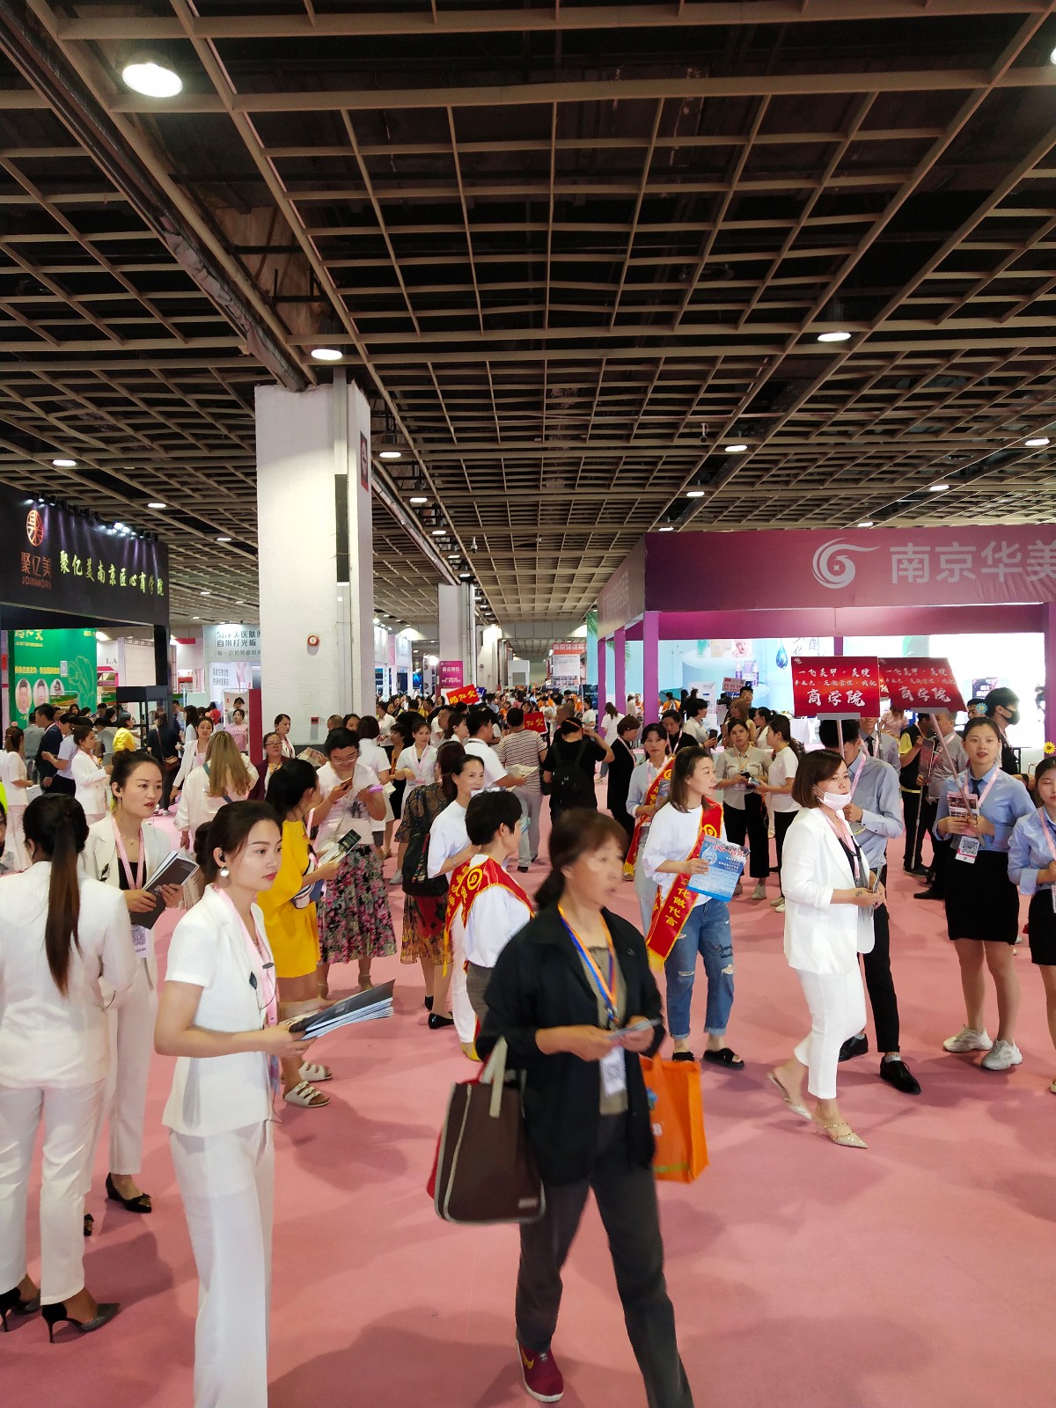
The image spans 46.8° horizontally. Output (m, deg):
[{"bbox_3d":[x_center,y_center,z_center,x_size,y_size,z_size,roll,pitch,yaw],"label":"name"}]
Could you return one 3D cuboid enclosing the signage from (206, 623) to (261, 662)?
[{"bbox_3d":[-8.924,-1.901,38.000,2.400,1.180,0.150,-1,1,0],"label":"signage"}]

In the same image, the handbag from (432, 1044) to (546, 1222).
[{"bbox_3d":[-0.100,1.105,3.180,0.265,0.455,0.120,-1,1,-15],"label":"handbag"}]

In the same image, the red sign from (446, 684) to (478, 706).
[{"bbox_3d":[-1.002,-0.106,19.000,0.440,0.290,0.020,-18,0,0],"label":"red sign"}]

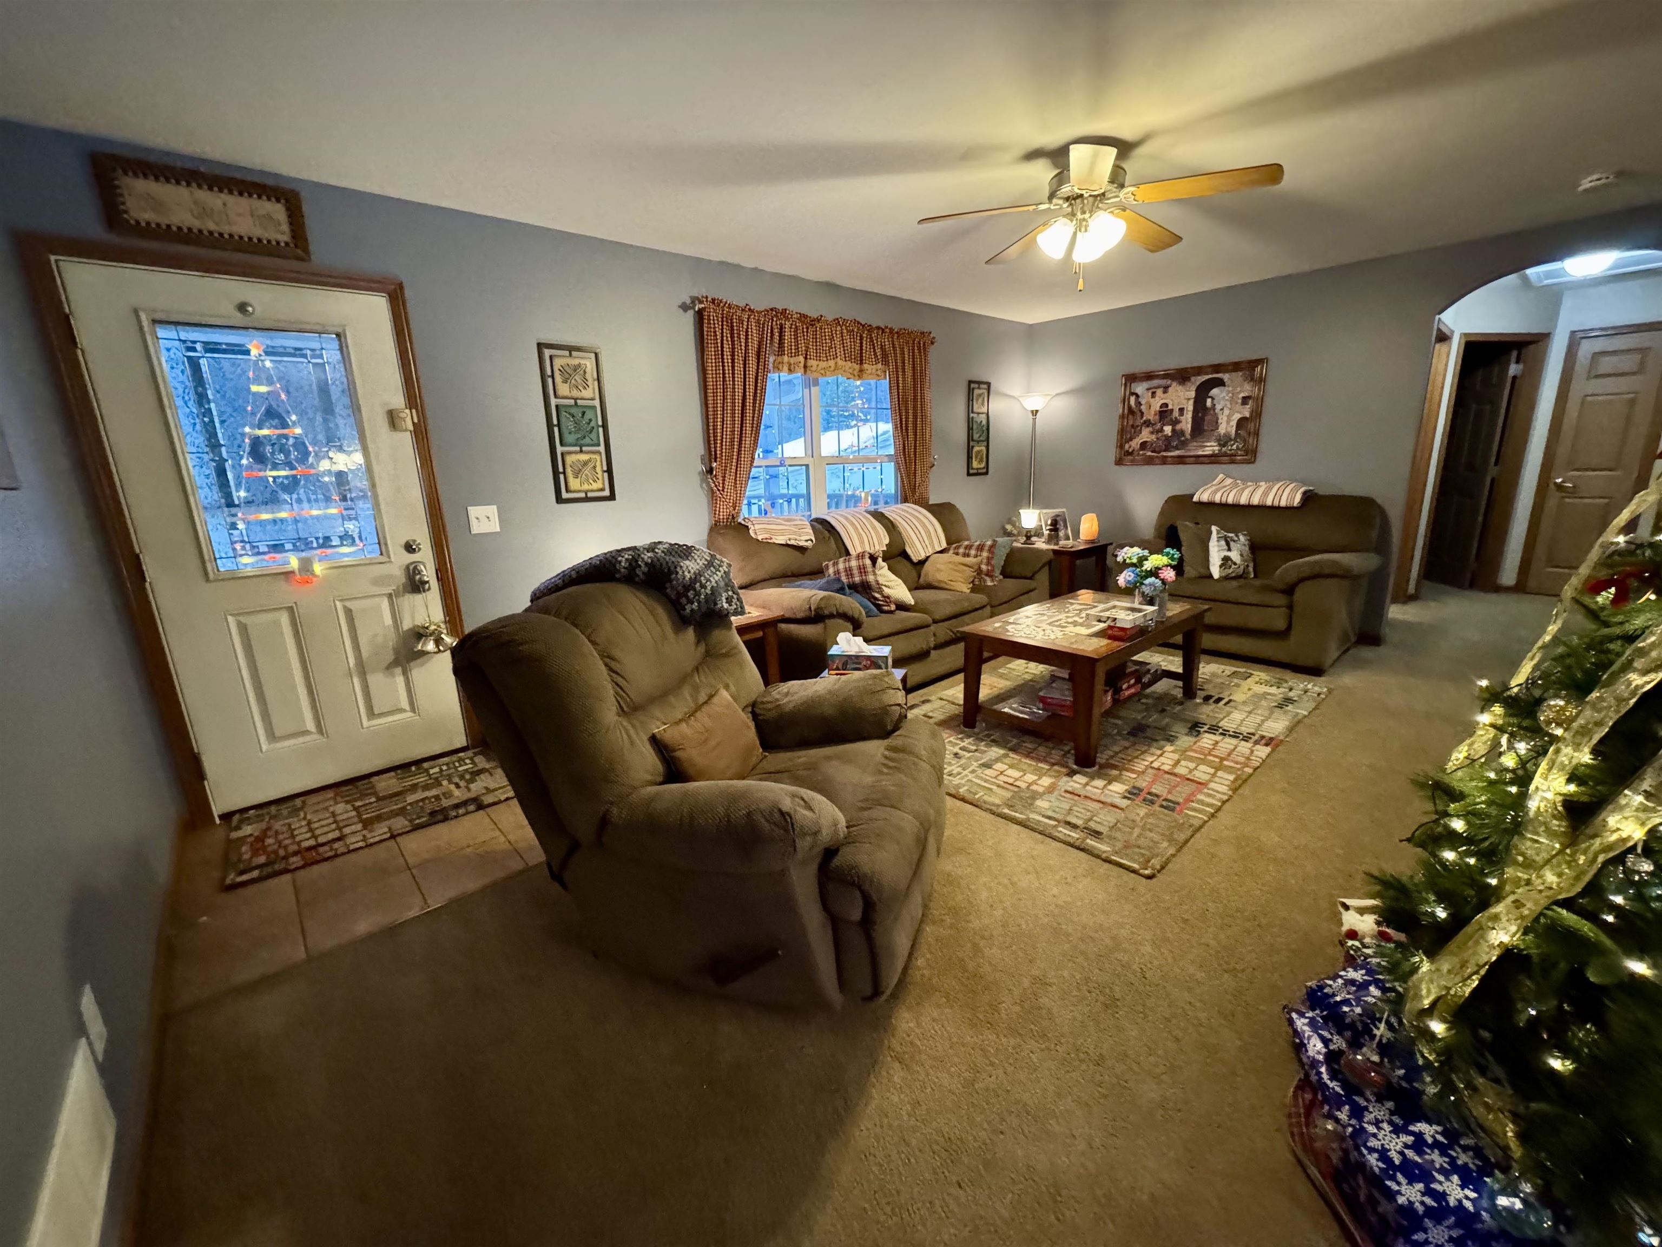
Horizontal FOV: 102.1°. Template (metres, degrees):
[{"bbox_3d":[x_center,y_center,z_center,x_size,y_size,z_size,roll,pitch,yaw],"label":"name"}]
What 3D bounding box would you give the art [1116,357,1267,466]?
[{"bbox_3d":[2.735,-1.600,5.199,0.040,0.730,1.040,-14,18,-41],"label":"art"}]

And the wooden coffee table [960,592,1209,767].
[{"bbox_3d":[1.301,0.215,3.441,1.230,0.485,0.700,-14,18,-41],"label":"wooden coffee table"}]

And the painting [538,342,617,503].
[{"bbox_3d":[-1.268,-0.999,3.389,0.312,0.762,0.030,-14,18,-40],"label":"painting"}]

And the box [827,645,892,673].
[{"bbox_3d":[0.114,0.143,2.569,0.227,0.078,0.125,0,14,10],"label":"box"}]

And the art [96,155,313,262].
[{"bbox_3d":[-2.228,-1.487,2.415,0.545,0.240,0.030,-14,18,-41],"label":"art"}]

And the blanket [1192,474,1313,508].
[{"bbox_3d":[2.933,-0.926,4.665,0.330,0.190,0.670,-14,18,-41],"label":"blanket"}]

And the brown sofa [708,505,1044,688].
[{"bbox_3d":[0.486,-0.235,4.382,2.340,0.970,0.970,-15,18,-42],"label":"brown sofa"}]

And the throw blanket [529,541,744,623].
[{"bbox_3d":[-0.577,-0.096,2.179,0.360,0.330,0.780,3,15,18],"label":"throw blanket"}]

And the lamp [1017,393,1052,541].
[{"bbox_3d":[1.785,-1.101,6.028,0.310,1.800,0.310,-14,18,-41],"label":"lamp"}]

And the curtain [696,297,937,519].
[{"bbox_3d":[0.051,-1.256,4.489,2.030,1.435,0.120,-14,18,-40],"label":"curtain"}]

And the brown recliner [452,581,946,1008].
[{"bbox_3d":[-0.264,0.359,1.973,1.130,1.000,0.960,2,14,18],"label":"brown recliner"}]

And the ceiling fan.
[{"bbox_3d":[0.995,-1.577,2.662,1.280,0.501,1.280,-14,18,-40],"label":"ceiling fan"}]

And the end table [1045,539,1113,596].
[{"bbox_3d":[1.867,-0.365,5.585,0.560,0.576,0.670,-14,18,-41],"label":"end table"}]

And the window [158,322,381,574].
[{"bbox_3d":[-2.161,-0.678,2.644,0.538,0.899,0.040,-14,18,-40],"label":"window"}]

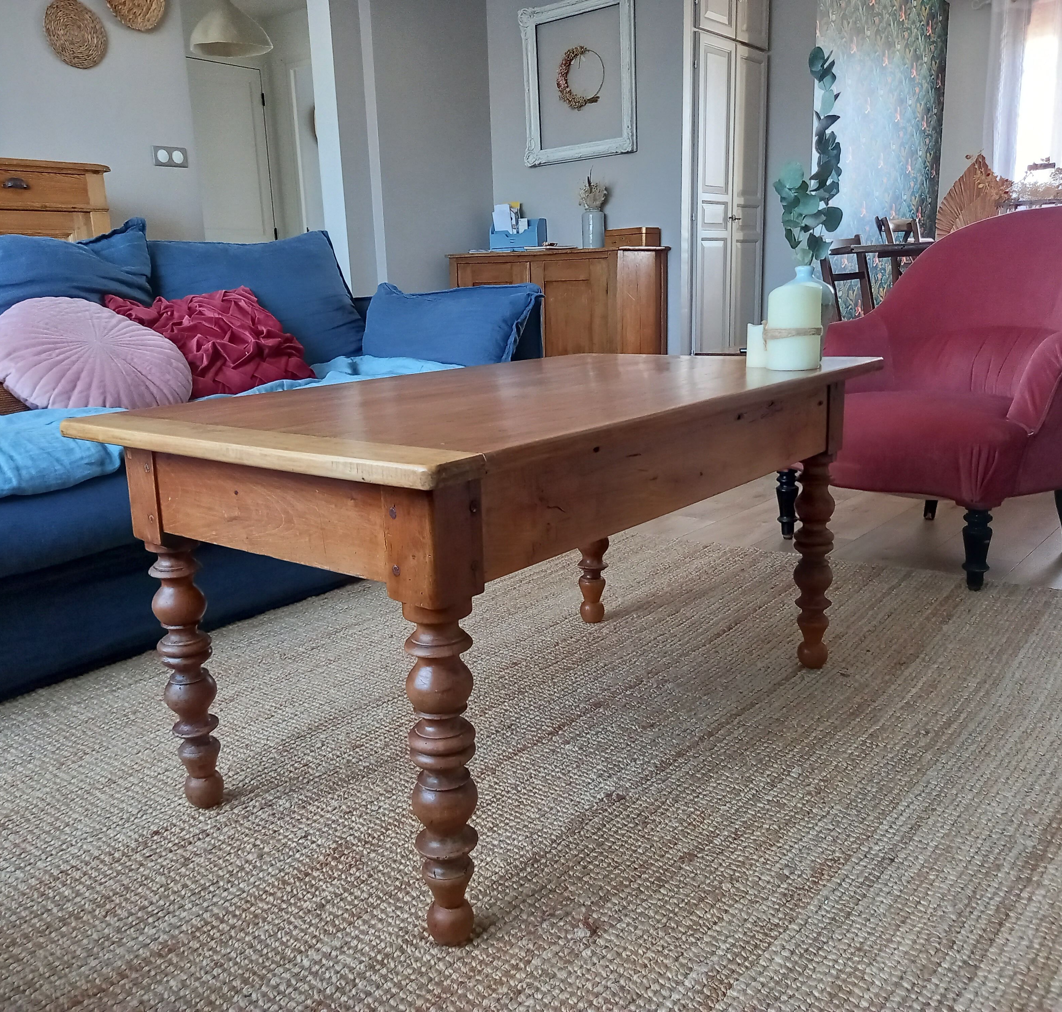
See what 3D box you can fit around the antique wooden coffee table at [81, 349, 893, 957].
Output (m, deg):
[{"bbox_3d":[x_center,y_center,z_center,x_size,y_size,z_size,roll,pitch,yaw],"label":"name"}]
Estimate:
[{"bbox_3d":[0.011,0.082,1.392,0.609,0.507,1.006,8,17,38],"label":"antique wooden coffee table"}]

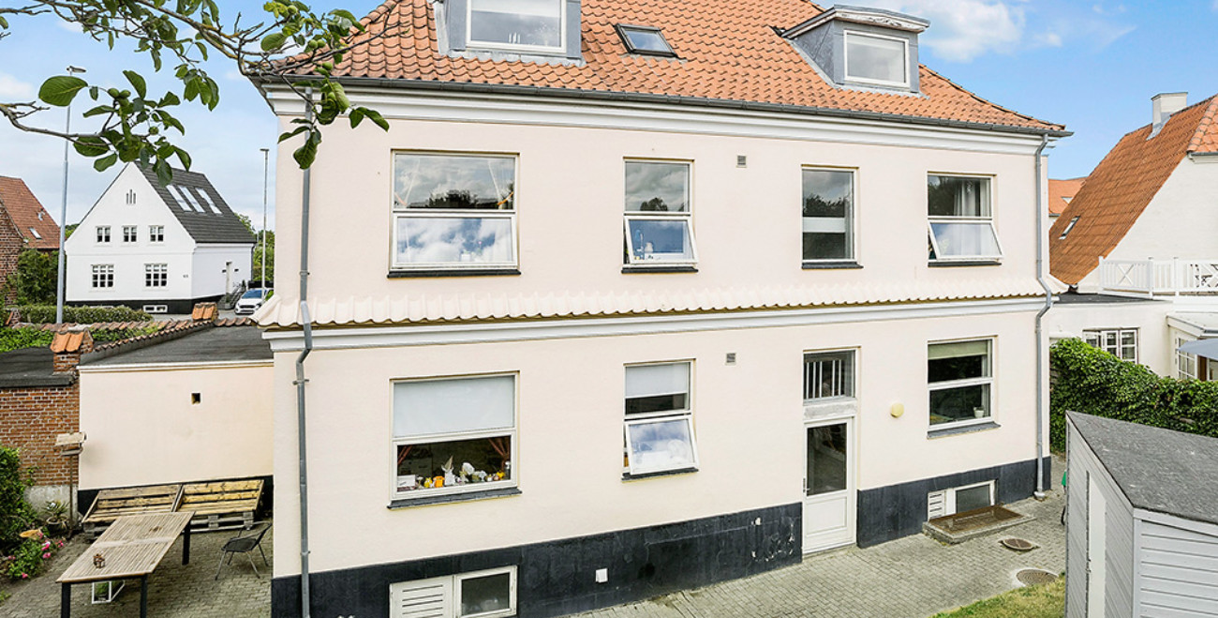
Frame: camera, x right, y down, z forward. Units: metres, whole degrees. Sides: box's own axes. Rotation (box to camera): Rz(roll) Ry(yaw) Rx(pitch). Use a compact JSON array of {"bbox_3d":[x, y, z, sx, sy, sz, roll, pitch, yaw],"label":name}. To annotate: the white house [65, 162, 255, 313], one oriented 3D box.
[{"bbox_3d":[-30.400,-4.648,39.900,8.000,9.500,6.900,0,3,-2],"label":"white house"}]

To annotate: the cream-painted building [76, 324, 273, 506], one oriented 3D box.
[{"bbox_3d":[-7.475,1.738,11.623,3.700,2.550,3.900,-1,3,-17],"label":"cream-painted building"}]

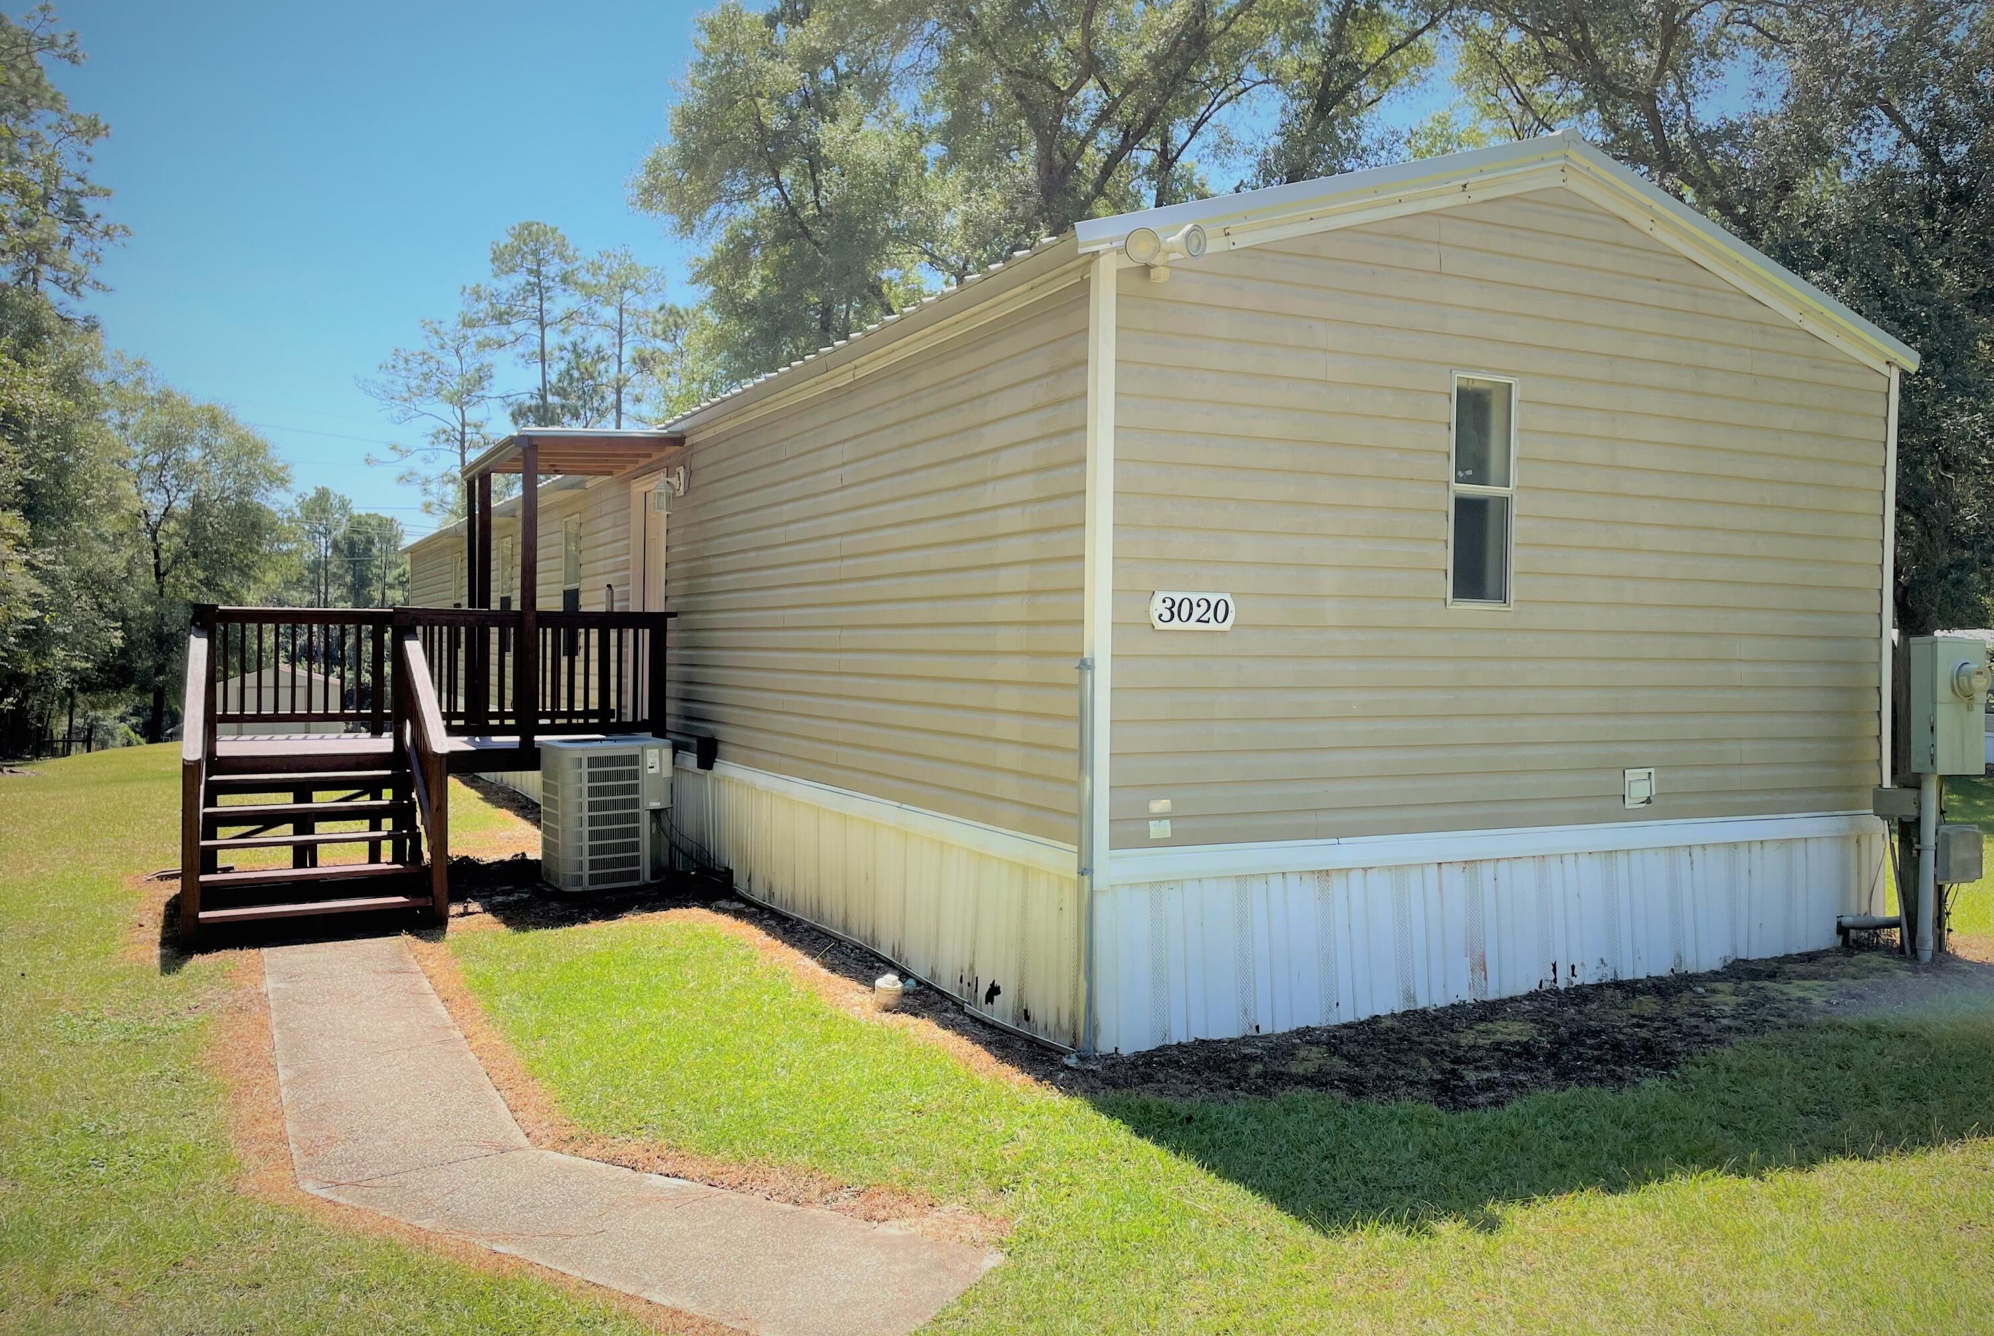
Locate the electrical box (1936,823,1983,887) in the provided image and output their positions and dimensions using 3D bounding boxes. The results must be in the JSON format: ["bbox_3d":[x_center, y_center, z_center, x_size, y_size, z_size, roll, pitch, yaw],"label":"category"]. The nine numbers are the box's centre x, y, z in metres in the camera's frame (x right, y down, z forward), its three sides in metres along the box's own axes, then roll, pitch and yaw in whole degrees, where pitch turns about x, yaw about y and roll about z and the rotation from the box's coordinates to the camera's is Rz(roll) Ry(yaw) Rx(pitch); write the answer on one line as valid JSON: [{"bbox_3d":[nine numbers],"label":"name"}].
[{"bbox_3d":[4.873,0.950,7.599,0.258,0.307,0.099,0,1,-27],"label":"electrical box"}]

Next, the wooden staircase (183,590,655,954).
[{"bbox_3d":[-3.757,0.520,10.253,3.102,1.844,3.915,0,1,-27],"label":"wooden staircase"}]

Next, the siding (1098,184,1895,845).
[{"bbox_3d":[2.524,-0.722,6.678,4.694,2.825,0.099,0,1,-27],"label":"siding"}]

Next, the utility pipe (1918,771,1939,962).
[{"bbox_3d":[4.634,0.968,7.474,0.074,0.942,0.074,0,1,-27],"label":"utility pipe"}]

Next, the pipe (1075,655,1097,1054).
[{"bbox_3d":[0.322,0.710,5.604,0.064,1.492,0.064,0,1,-27],"label":"pipe"}]

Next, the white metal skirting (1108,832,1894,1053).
[{"bbox_3d":[2.493,1.114,6.697,4.794,0.689,0.099,0,1,-27],"label":"white metal skirting"}]

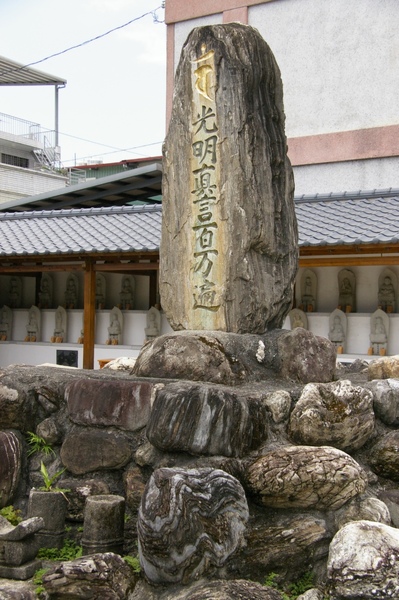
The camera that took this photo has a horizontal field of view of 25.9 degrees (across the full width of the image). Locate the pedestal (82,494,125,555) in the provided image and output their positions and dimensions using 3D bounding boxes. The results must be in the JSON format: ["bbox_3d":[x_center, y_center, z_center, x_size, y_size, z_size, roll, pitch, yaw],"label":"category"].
[{"bbox_3d":[-0.516,1.219,4.650,0.220,0.330,0.220,0,0,0],"label":"pedestal"}]

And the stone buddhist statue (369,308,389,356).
[{"bbox_3d":[2.514,0.457,12.094,0.250,0.650,0.160,0,0,30],"label":"stone buddhist statue"}]

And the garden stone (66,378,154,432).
[{"bbox_3d":[-0.514,0.609,5.000,0.510,0.320,0.320,0,0,0],"label":"garden stone"}]

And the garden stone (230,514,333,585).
[{"bbox_3d":[0.420,1.315,4.600,0.550,0.380,0.360,0,0,0],"label":"garden stone"}]

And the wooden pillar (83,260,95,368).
[{"bbox_3d":[-1.713,0.442,13.420,0.125,2.170,0.125,0,0,30],"label":"wooden pillar"}]

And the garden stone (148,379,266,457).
[{"bbox_3d":[0.045,0.664,4.850,0.670,0.420,0.420,0,0,0],"label":"garden stone"}]

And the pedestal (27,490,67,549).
[{"bbox_3d":[-0.839,1.204,4.750,0.210,0.300,0.210,0,0,0],"label":"pedestal"}]

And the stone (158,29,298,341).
[{"bbox_3d":[0.191,-0.759,5.500,0.760,1.930,0.580,0,0,26],"label":"stone"}]

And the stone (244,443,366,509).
[{"bbox_3d":[0.599,0.984,4.800,0.640,0.340,0.420,0,0,8],"label":"stone"}]

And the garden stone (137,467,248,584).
[{"bbox_3d":[-0.036,1.146,4.400,0.560,0.580,0.420,0,0,0],"label":"garden stone"}]

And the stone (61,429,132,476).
[{"bbox_3d":[-0.595,0.875,5.000,0.390,0.250,0.300,0,0,15],"label":"stone"}]

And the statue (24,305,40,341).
[{"bbox_3d":[-3.339,0.485,17.366,0.280,0.720,0.170,0,0,31],"label":"statue"}]

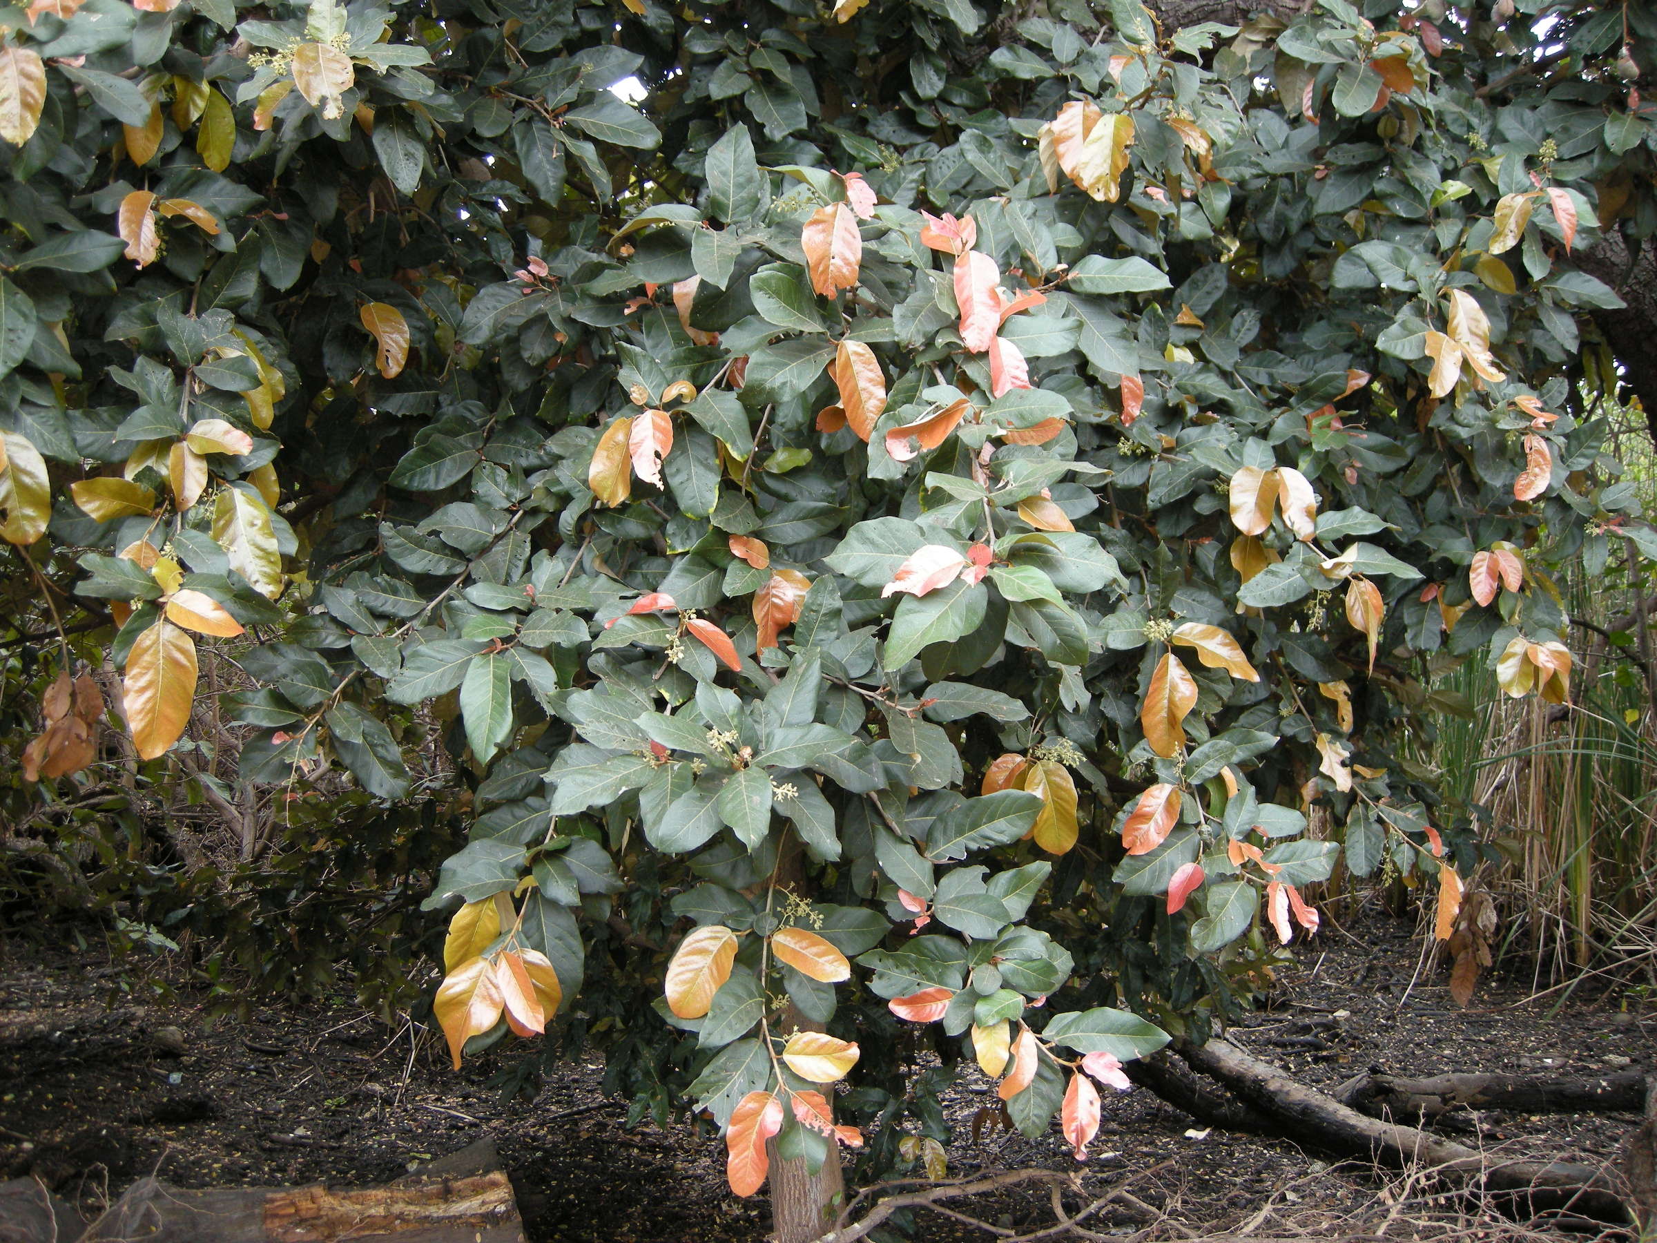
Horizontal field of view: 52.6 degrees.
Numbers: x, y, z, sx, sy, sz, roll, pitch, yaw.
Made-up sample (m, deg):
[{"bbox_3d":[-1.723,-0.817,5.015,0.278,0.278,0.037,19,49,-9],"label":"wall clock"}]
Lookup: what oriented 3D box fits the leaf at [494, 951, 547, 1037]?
[{"bbox_3d":[-0.460,0.555,2.500,0.052,0.138,0.040,-27,-24,-15],"label":"leaf"}]

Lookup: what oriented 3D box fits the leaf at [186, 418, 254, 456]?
[{"bbox_3d":[-0.981,-0.297,2.700,0.117,0.052,0.040,21,-35,-6],"label":"leaf"}]

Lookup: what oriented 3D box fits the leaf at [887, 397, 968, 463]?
[{"bbox_3d":[0.163,-0.312,2.720,0.158,0.057,0.045,-35,4,-8],"label":"leaf"}]

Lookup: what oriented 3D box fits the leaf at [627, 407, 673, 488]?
[{"bbox_3d":[-0.306,-0.299,2.900,0.072,0.143,0.030,-2,-14,-6],"label":"leaf"}]

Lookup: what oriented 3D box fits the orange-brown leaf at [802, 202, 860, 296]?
[{"bbox_3d":[0.004,-0.591,2.650,0.088,0.157,0.040,5,-7,-1],"label":"orange-brown leaf"}]

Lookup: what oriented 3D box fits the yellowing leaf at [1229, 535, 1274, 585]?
[{"bbox_3d":[0.758,-0.108,3.000,0.072,0.118,0.040,6,-14,15],"label":"yellowing leaf"}]

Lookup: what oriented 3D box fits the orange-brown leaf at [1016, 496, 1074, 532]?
[{"bbox_3d":[0.349,-0.174,2.700,0.106,0.047,0.040,23,-25,19],"label":"orange-brown leaf"}]

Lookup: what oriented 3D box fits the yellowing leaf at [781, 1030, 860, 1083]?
[{"bbox_3d":[-0.011,0.674,2.600,0.121,0.076,0.030,-4,-39,-1],"label":"yellowing leaf"}]

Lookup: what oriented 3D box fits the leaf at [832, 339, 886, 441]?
[{"bbox_3d":[0.048,-0.379,2.750,0.066,0.179,0.030,-17,-13,3],"label":"leaf"}]

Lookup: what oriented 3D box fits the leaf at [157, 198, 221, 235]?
[{"bbox_3d":[-1.050,-0.664,2.750,0.100,0.050,0.045,25,-41,-14],"label":"leaf"}]

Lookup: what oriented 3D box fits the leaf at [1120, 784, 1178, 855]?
[{"bbox_3d":[0.550,0.337,2.850,0.075,0.150,0.030,36,-19,13],"label":"leaf"}]

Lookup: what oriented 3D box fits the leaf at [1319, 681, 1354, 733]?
[{"bbox_3d":[0.983,0.166,3.250,0.043,0.118,0.030,-28,-30,14],"label":"leaf"}]

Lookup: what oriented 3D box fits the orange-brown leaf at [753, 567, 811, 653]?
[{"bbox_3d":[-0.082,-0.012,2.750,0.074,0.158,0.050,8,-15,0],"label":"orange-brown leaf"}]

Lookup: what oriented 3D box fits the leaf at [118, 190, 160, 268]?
[{"bbox_3d":[-1.202,-0.690,2.950,0.064,0.139,0.030,5,-10,-23],"label":"leaf"}]

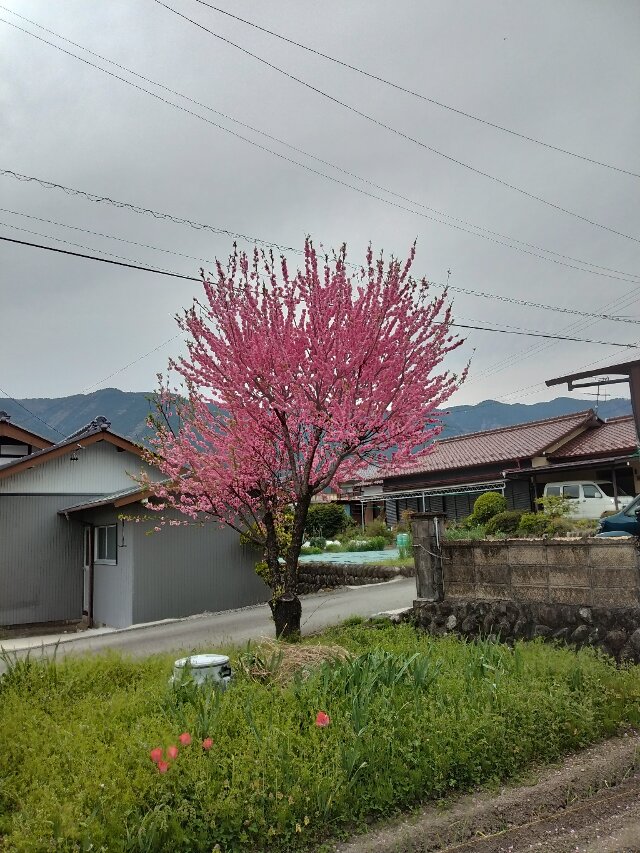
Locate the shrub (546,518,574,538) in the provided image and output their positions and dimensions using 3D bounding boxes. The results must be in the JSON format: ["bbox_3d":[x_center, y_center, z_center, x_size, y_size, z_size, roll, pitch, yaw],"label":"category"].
[{"bbox_3d":[6.506,2.773,18.000,0.750,0.550,0.700,-5,-9,20],"label":"shrub"}]

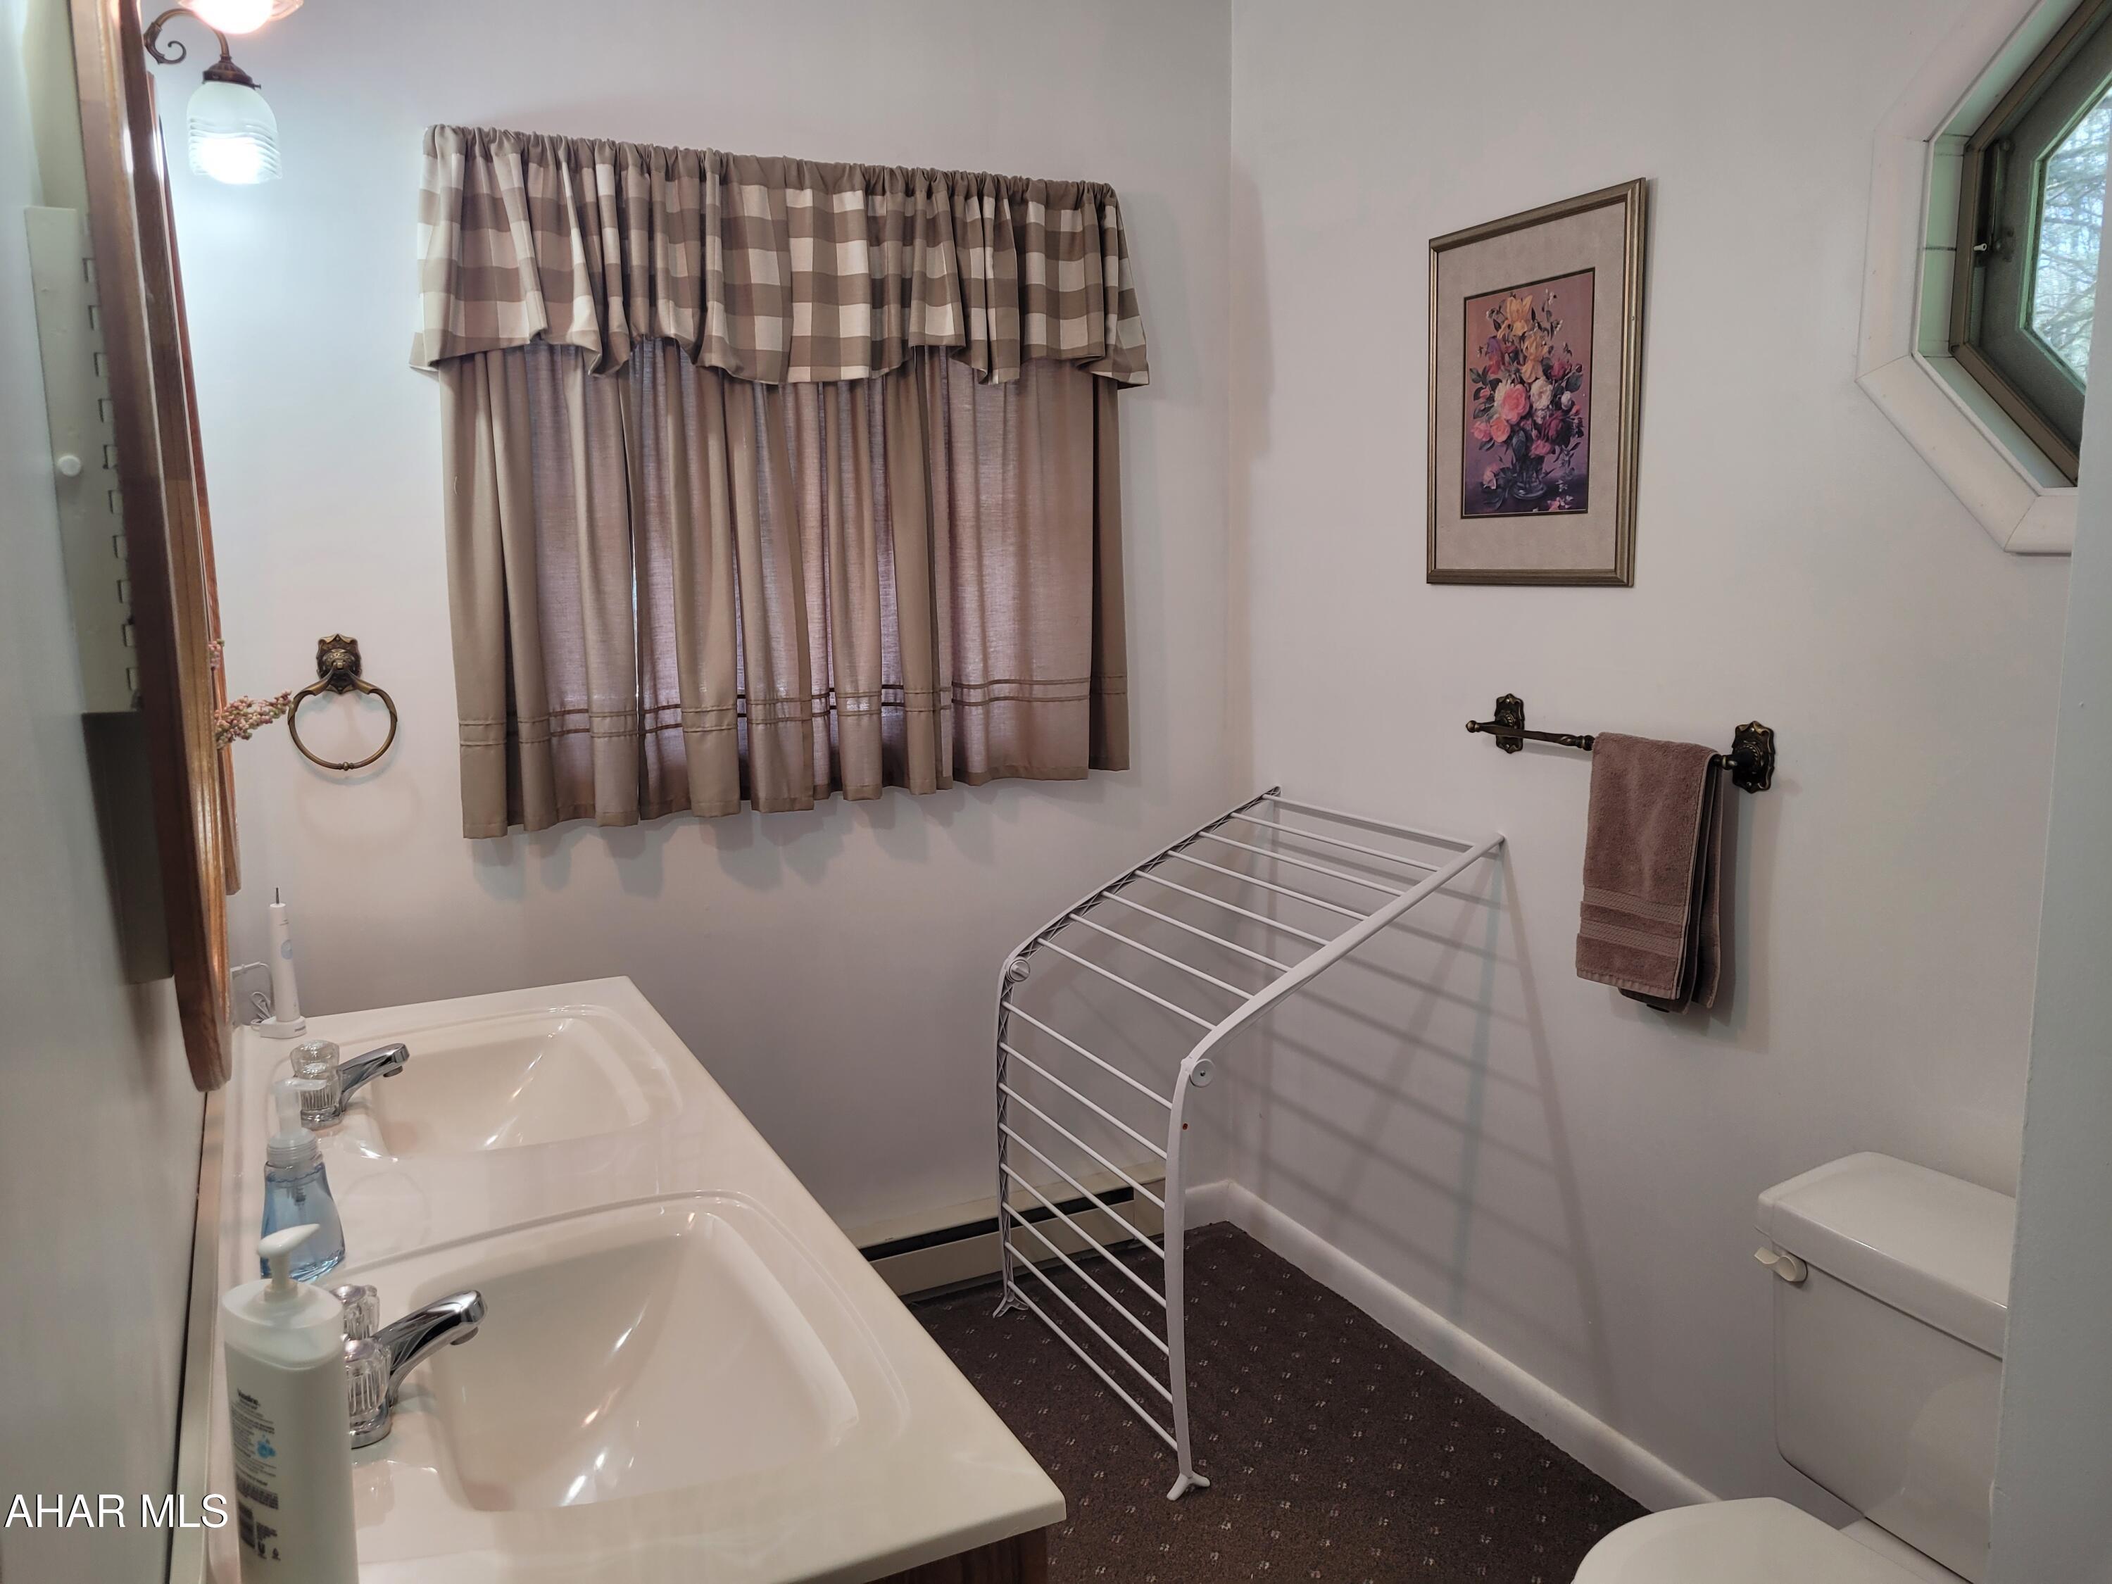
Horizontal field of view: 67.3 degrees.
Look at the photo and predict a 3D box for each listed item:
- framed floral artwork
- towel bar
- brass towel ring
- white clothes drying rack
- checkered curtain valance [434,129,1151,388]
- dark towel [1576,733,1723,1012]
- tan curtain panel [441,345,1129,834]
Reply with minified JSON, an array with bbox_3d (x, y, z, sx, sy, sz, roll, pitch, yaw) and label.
[{"bbox_3d":[0.696,-0.577,2.347,0.024,0.540,0.430,-5,10,-25],"label":"framed floral artwork"},{"bbox_3d":[0.771,-0.074,2.233,0.072,0.095,0.524,-5,10,-25],"label":"towel bar"},{"bbox_3d":[-1.116,-0.139,2.480,0.156,0.215,0.056,-5,10,-25],"label":"brass towel ring"},{"bbox_3d":[0.290,0.527,2.730,0.620,0.957,0.700,-5,10,-25],"label":"white clothes drying rack"},{"bbox_3d":[-0.415,-0.875,2.676,1.277,0.373,0.105,-5,10,-25],"label":"checkered curtain valance"},{"bbox_3d":[0.800,0.106,2.140,0.086,0.361,0.208,-5,10,-25],"label":"dark towel"},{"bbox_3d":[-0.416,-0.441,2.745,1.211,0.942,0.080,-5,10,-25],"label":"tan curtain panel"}]

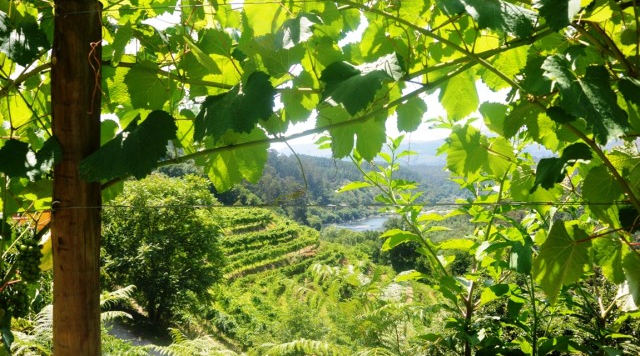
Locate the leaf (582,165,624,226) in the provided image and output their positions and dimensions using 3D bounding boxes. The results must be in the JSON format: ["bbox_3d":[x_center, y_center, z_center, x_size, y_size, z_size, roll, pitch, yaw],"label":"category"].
[{"bbox_3d":[0.709,0.044,1.200,0.105,0.150,0.040,0,1,12],"label":"leaf"}]

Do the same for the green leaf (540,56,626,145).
[{"bbox_3d":[0.581,-0.170,1.050,0.188,0.188,0.070,0,1,10],"label":"green leaf"}]

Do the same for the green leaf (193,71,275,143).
[{"bbox_3d":[-0.195,-0.159,1.080,0.185,0.162,0.070,0,1,-3],"label":"green leaf"}]

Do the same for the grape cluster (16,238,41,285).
[{"bbox_3d":[-0.787,0.226,1.300,0.070,0.119,0.070,0,1,-13],"label":"grape cluster"}]

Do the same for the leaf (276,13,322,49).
[{"bbox_3d":[-0.053,-0.382,1.250,0.120,0.094,0.060,0,1,-1],"label":"leaf"}]

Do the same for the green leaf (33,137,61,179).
[{"bbox_3d":[-0.677,-0.054,1.200,0.086,0.105,0.060,0,1,-11],"label":"green leaf"}]

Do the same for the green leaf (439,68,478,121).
[{"bbox_3d":[0.375,-0.224,1.300,0.108,0.141,0.040,0,1,6],"label":"green leaf"}]

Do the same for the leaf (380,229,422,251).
[{"bbox_3d":[0.297,0.228,1.750,0.153,0.080,0.070,0,1,5],"label":"leaf"}]

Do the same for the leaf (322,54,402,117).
[{"bbox_3d":[0.097,-0.218,1.120,0.192,0.145,0.090,0,1,2],"label":"leaf"}]

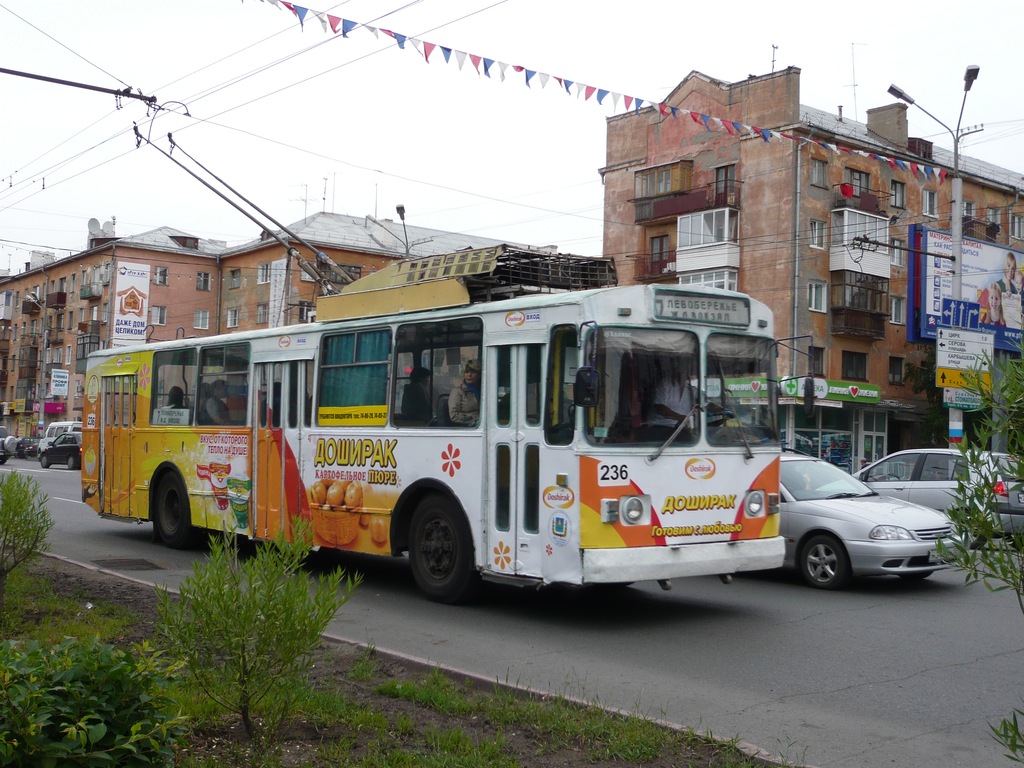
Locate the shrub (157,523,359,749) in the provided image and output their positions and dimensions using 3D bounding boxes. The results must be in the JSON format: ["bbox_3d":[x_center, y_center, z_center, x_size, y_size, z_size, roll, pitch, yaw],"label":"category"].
[{"bbox_3d":[-1.301,1.275,6.500,1.030,1.130,1.000,2,-3,0],"label":"shrub"}]

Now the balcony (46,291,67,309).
[{"bbox_3d":[-36.621,-6.648,102.401,0.740,1.100,2.950,4,-4,-36],"label":"balcony"}]

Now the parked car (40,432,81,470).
[{"bbox_3d":[-18.259,2.839,53.524,4.000,1.500,1.690,-2,-5,45],"label":"parked car"}]

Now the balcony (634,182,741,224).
[{"bbox_3d":[8.479,-8.710,61.747,1.000,1.250,6.100,4,-4,-40],"label":"balcony"}]

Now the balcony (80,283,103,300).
[{"bbox_3d":[-31.759,-6.966,96.180,0.800,1.080,2.750,4,-4,-36],"label":"balcony"}]

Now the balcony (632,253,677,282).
[{"bbox_3d":[7.406,-5.827,62.770,1.000,1.200,2.900,4,-4,-40],"label":"balcony"}]

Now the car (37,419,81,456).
[{"bbox_3d":[-23.166,3.075,66.592,4.500,2.000,1.740,-2,-5,45],"label":"car"}]

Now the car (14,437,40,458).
[{"bbox_3d":[-30.333,3.990,80.076,1.700,1.450,4.400,5,-5,-42],"label":"car"}]

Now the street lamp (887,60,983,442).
[{"bbox_3d":[11.364,-2.360,33.406,1.700,11.500,2.700,5,-5,-40],"label":"street lamp"}]

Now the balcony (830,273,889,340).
[{"bbox_3d":[16.306,-3.606,59.603,3.300,2.900,0.800,4,-4,-40],"label":"balcony"}]

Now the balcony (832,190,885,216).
[{"bbox_3d":[16.314,-8.494,59.511,3.350,1.150,0.850,5,-4,-39],"label":"balcony"}]

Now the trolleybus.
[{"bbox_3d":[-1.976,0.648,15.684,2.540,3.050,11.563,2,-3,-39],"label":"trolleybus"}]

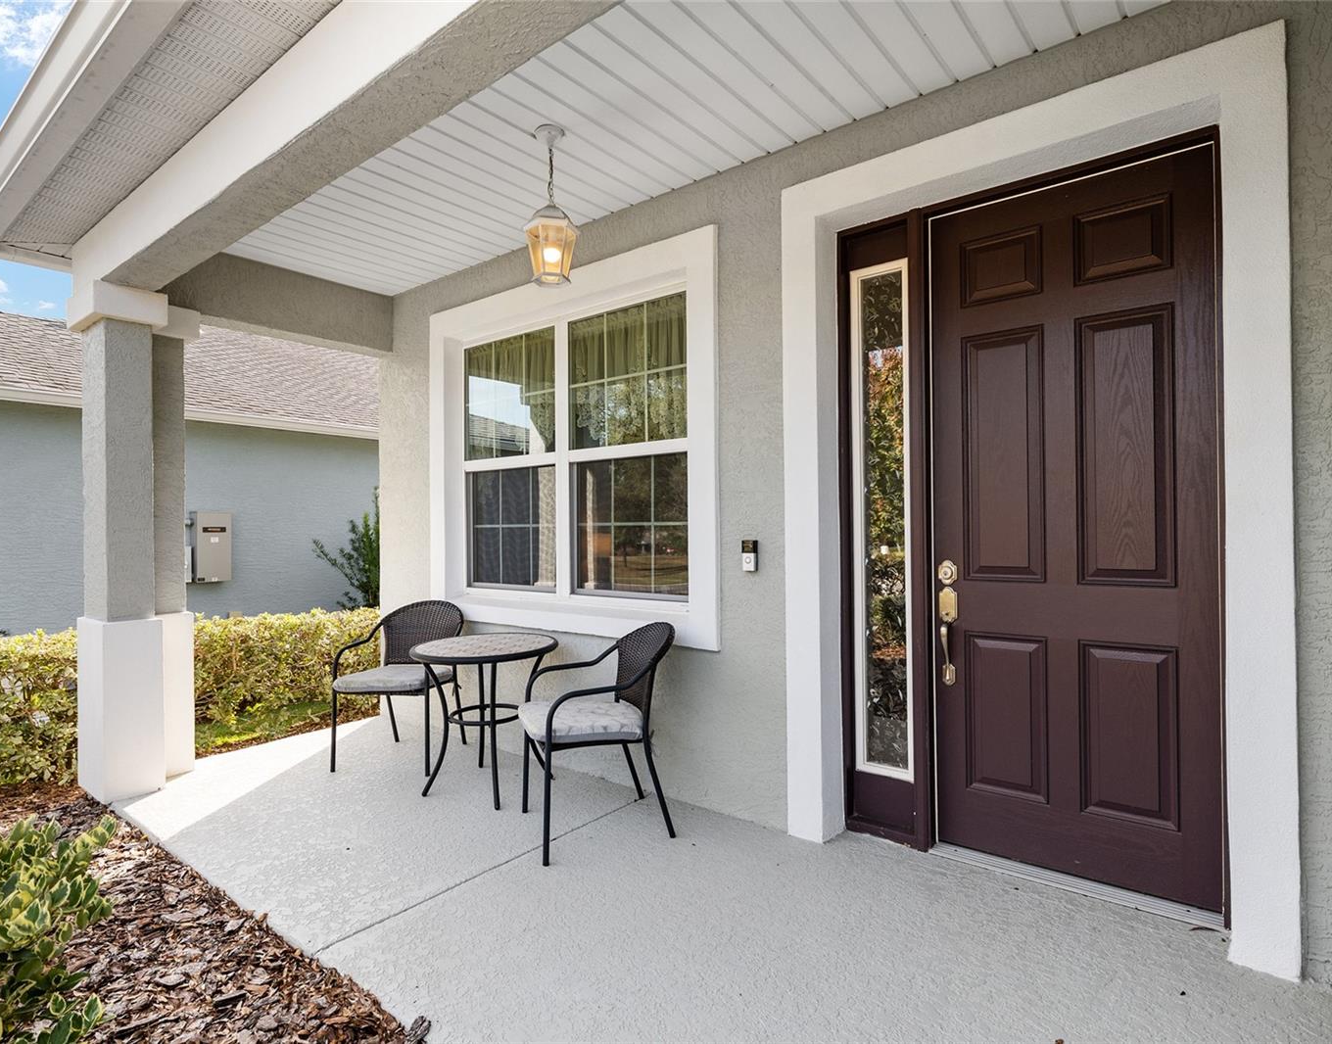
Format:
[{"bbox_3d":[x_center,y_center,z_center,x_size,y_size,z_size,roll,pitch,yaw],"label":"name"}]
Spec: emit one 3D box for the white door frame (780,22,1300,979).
[{"bbox_3d":[1.177,-0.054,2.485,1.567,2.663,0.200,-1,-1,37],"label":"white door frame"}]

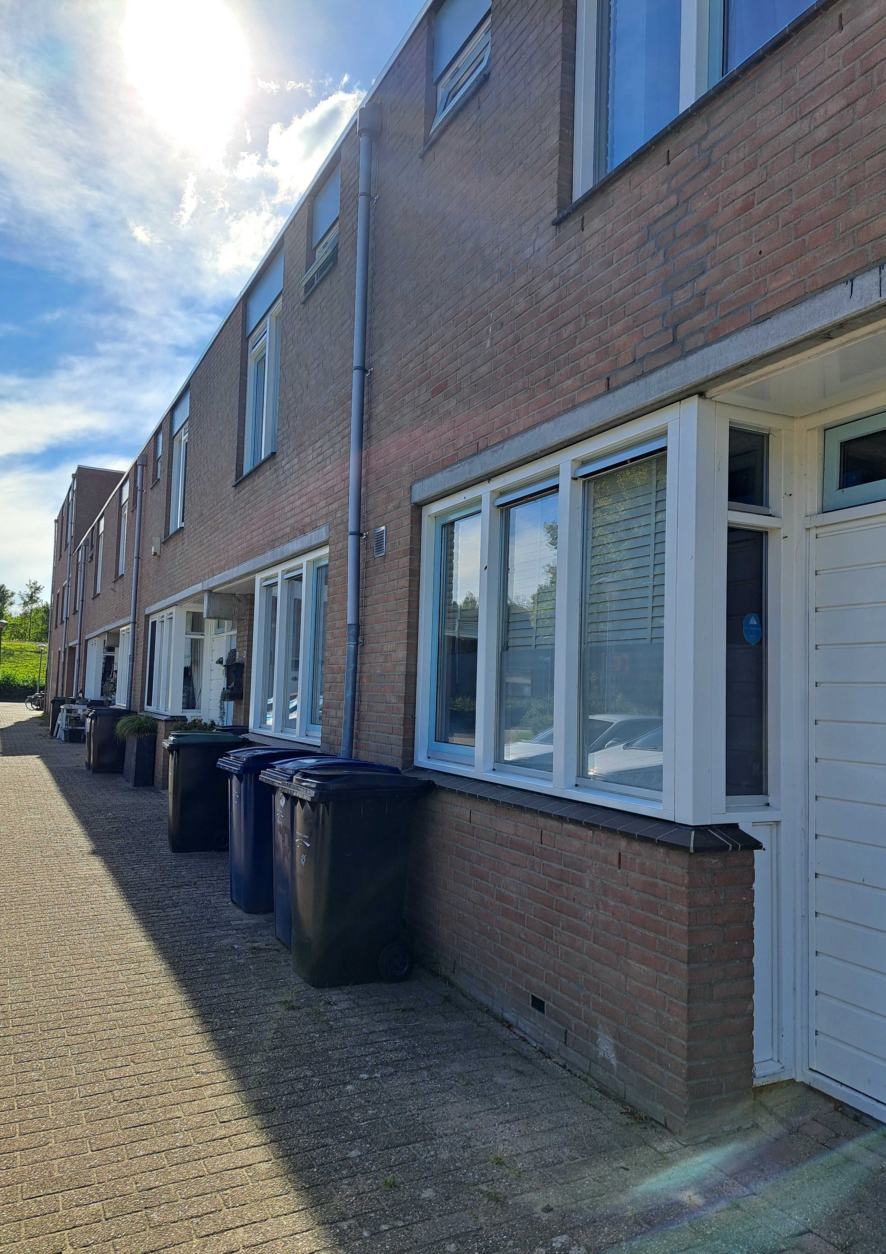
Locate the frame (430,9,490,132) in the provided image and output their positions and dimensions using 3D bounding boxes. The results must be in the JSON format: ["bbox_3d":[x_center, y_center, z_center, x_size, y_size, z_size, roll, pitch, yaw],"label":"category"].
[{"bbox_3d":[0.125,-3.160,4.991,0.134,0.433,0.814,3,-4,-27],"label":"frame"}]

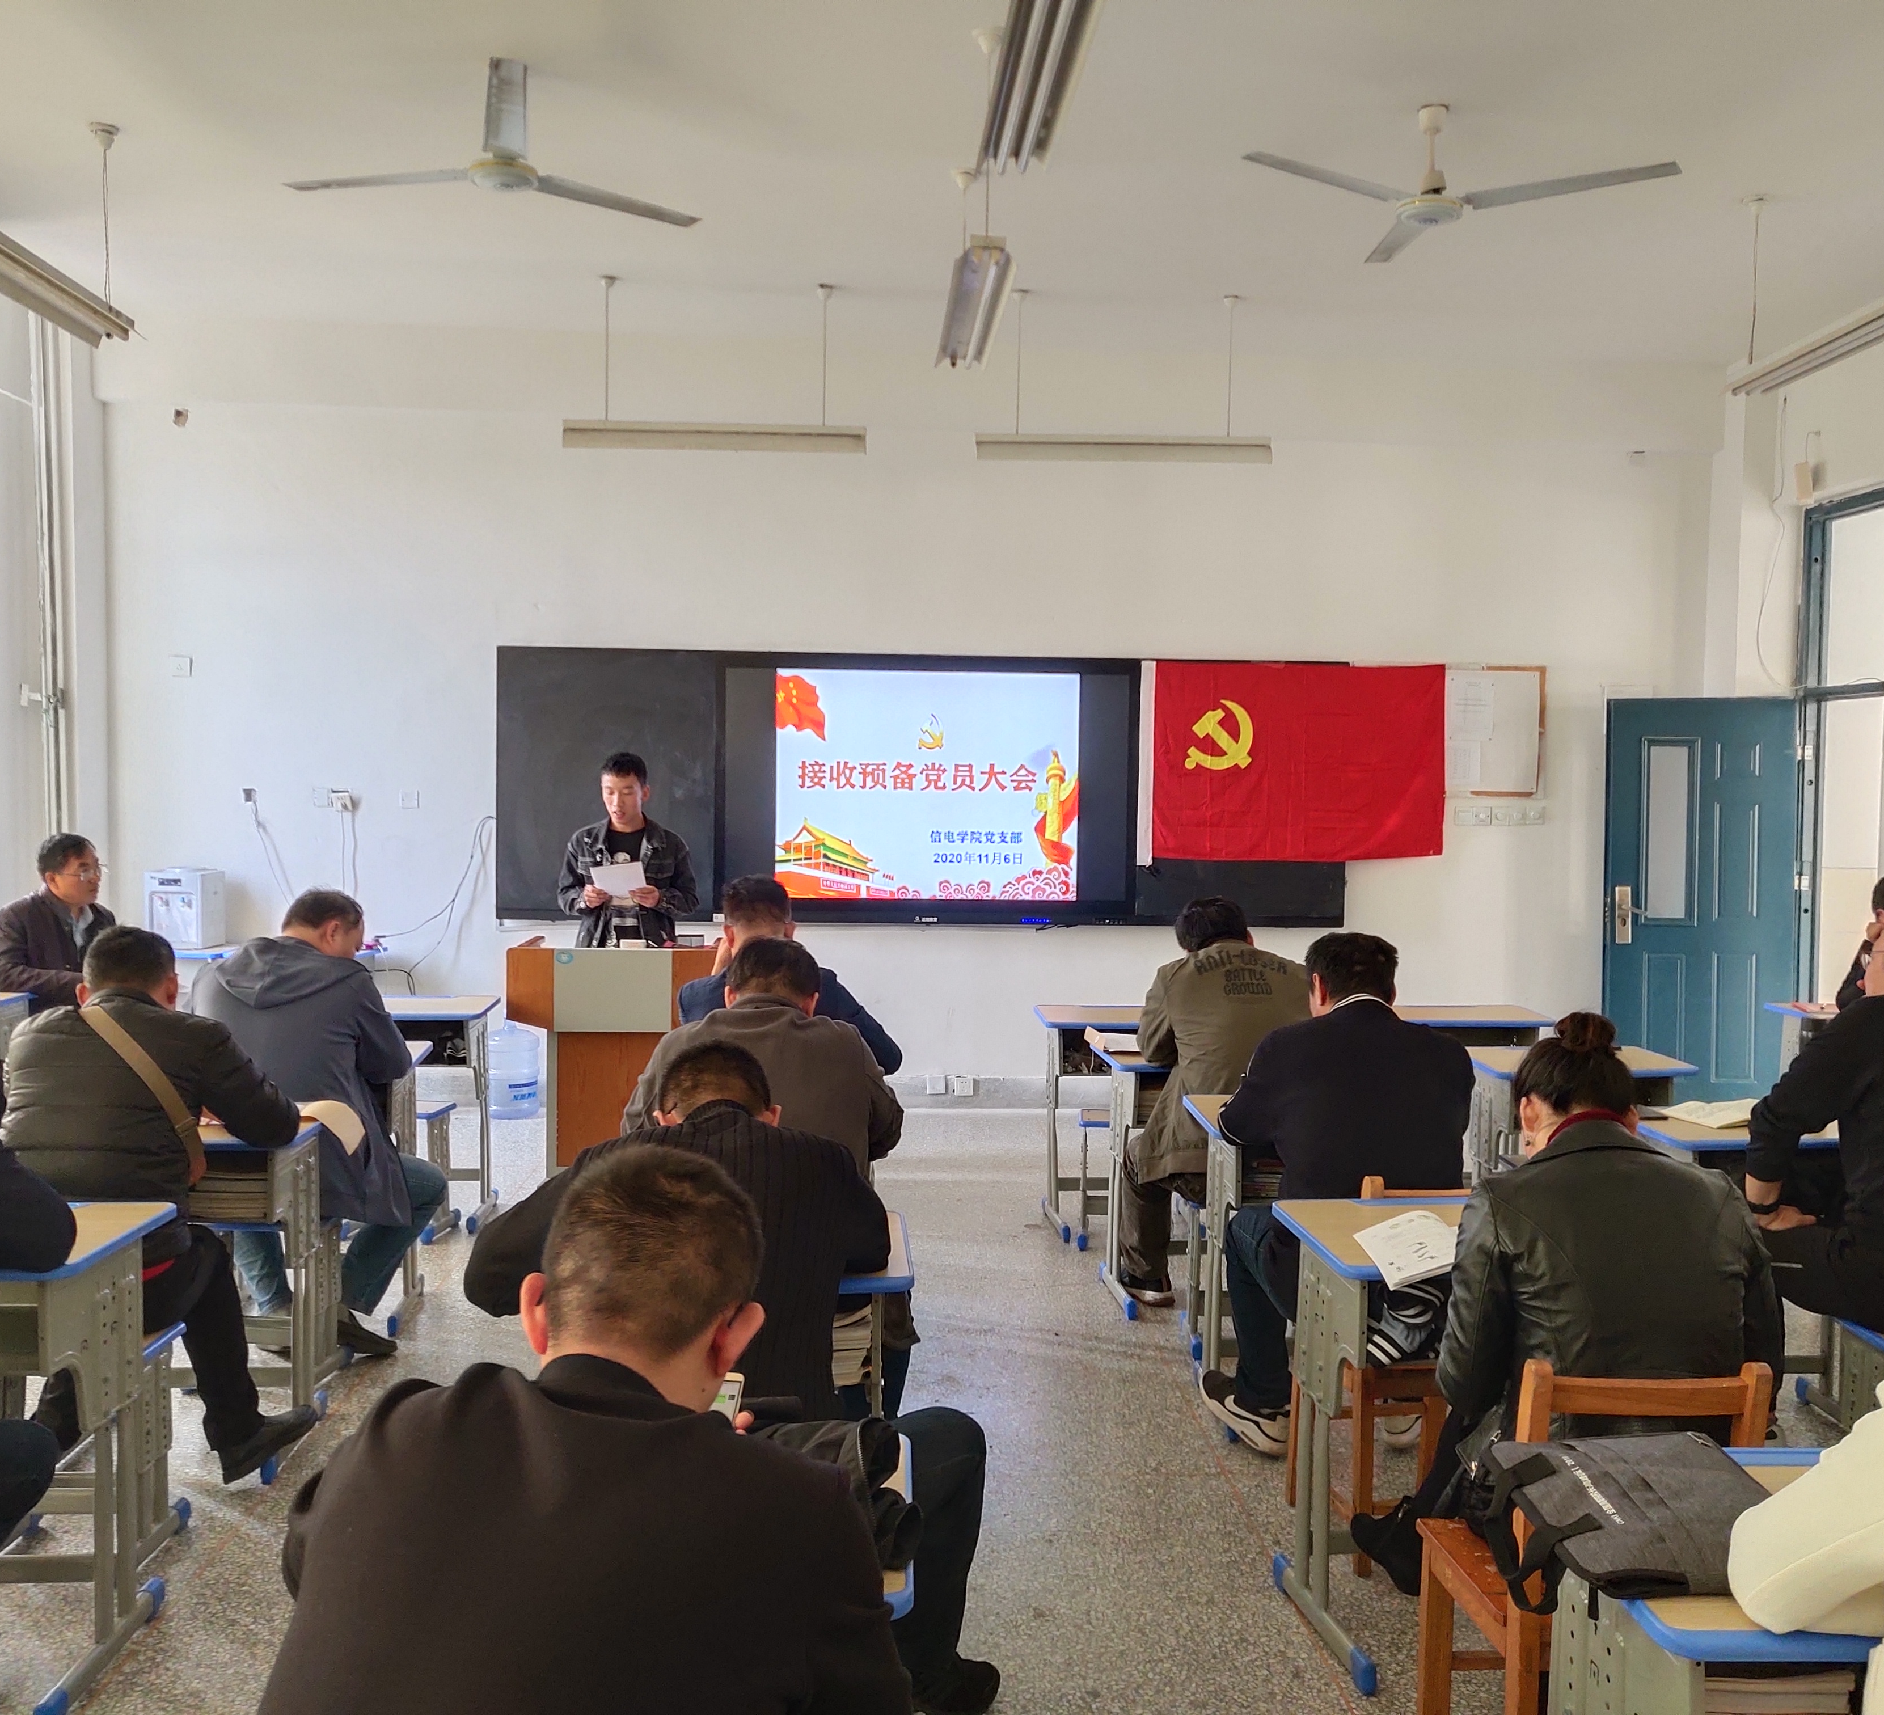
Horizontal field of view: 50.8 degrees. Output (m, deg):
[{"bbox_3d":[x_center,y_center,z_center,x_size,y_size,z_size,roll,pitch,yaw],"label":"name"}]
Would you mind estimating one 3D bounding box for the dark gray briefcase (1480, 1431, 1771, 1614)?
[{"bbox_3d":[0.656,0.641,1.961,0.250,0.085,0.310,1,1,-3],"label":"dark gray briefcase"}]

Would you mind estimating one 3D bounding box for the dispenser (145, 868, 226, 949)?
[{"bbox_3d":[-3.541,0.239,9.268,0.280,0.385,0.300,0,2,-3],"label":"dispenser"}]

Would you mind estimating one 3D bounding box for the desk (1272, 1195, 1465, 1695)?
[{"bbox_3d":[0.988,1.085,3.733,0.600,0.750,0.510,0,2,-3],"label":"desk"}]

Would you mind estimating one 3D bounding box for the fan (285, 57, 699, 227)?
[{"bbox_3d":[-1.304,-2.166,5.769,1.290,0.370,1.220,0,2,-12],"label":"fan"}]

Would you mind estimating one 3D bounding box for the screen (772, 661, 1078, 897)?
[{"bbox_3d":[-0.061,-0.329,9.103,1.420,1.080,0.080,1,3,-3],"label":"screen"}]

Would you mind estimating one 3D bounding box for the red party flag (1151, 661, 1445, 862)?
[{"bbox_3d":[1.651,-0.440,9.150,1.390,0.930,0.040,1,1,-3],"label":"red party flag"}]

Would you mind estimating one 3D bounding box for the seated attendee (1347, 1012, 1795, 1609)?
[{"bbox_3d":[1.009,0.852,3.424,0.530,1.240,1.080,0,2,-3],"label":"seated attendee"}]

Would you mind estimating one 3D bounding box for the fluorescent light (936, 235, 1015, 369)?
[{"bbox_3d":[0.077,-1.443,5.216,0.170,0.090,1.270,1,3,-3],"label":"fluorescent light"}]

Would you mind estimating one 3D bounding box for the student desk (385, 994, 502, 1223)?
[{"bbox_3d":[-1.823,0.849,6.566,0.620,0.720,0.480,1,1,-3],"label":"student desk"}]

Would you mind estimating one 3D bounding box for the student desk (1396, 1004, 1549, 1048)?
[{"bbox_3d":[1.883,0.959,7.324,0.600,0.750,0.500,0,2,-3],"label":"student desk"}]

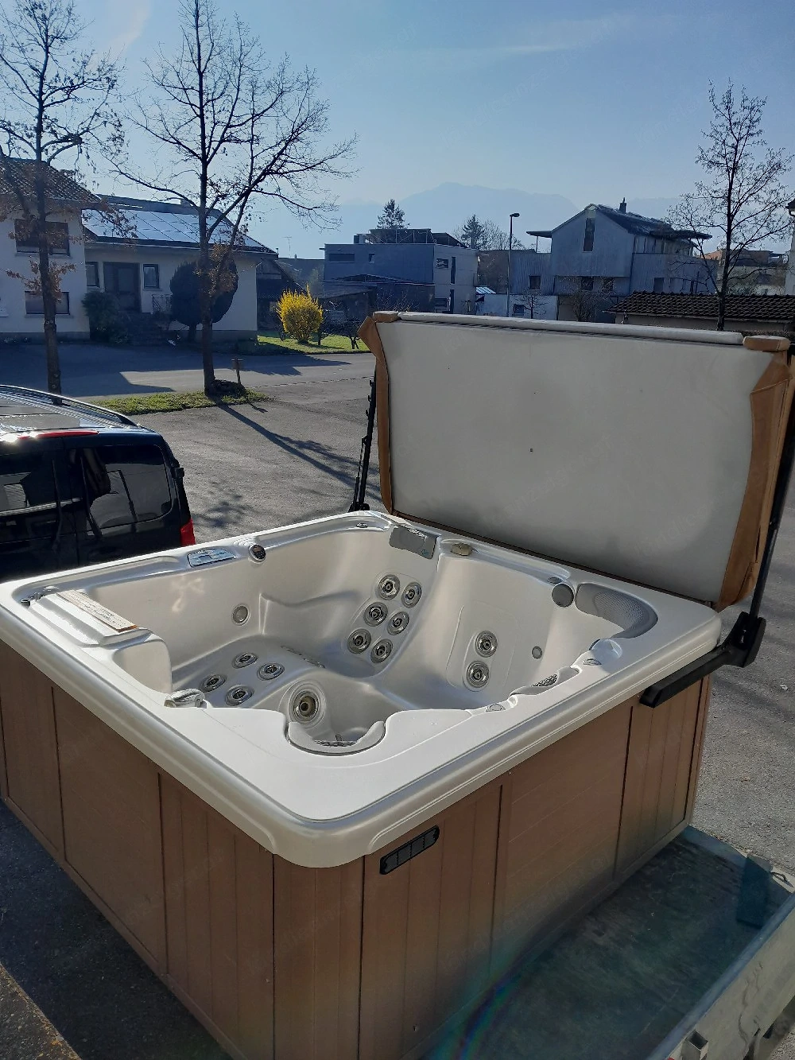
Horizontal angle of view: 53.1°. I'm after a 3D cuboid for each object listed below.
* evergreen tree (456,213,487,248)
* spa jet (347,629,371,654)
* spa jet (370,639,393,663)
[{"bbox_3d":[8.661,-30.284,92.000,4.600,12.600,4.600,2,15,0],"label":"evergreen tree"},{"bbox_3d":[-0.187,0.544,3.890,0.130,0.130,0.040,14,-26,37],"label":"spa jet"},{"bbox_3d":[-0.075,0.577,3.784,0.130,0.130,0.040,21,-19,51],"label":"spa jet"}]

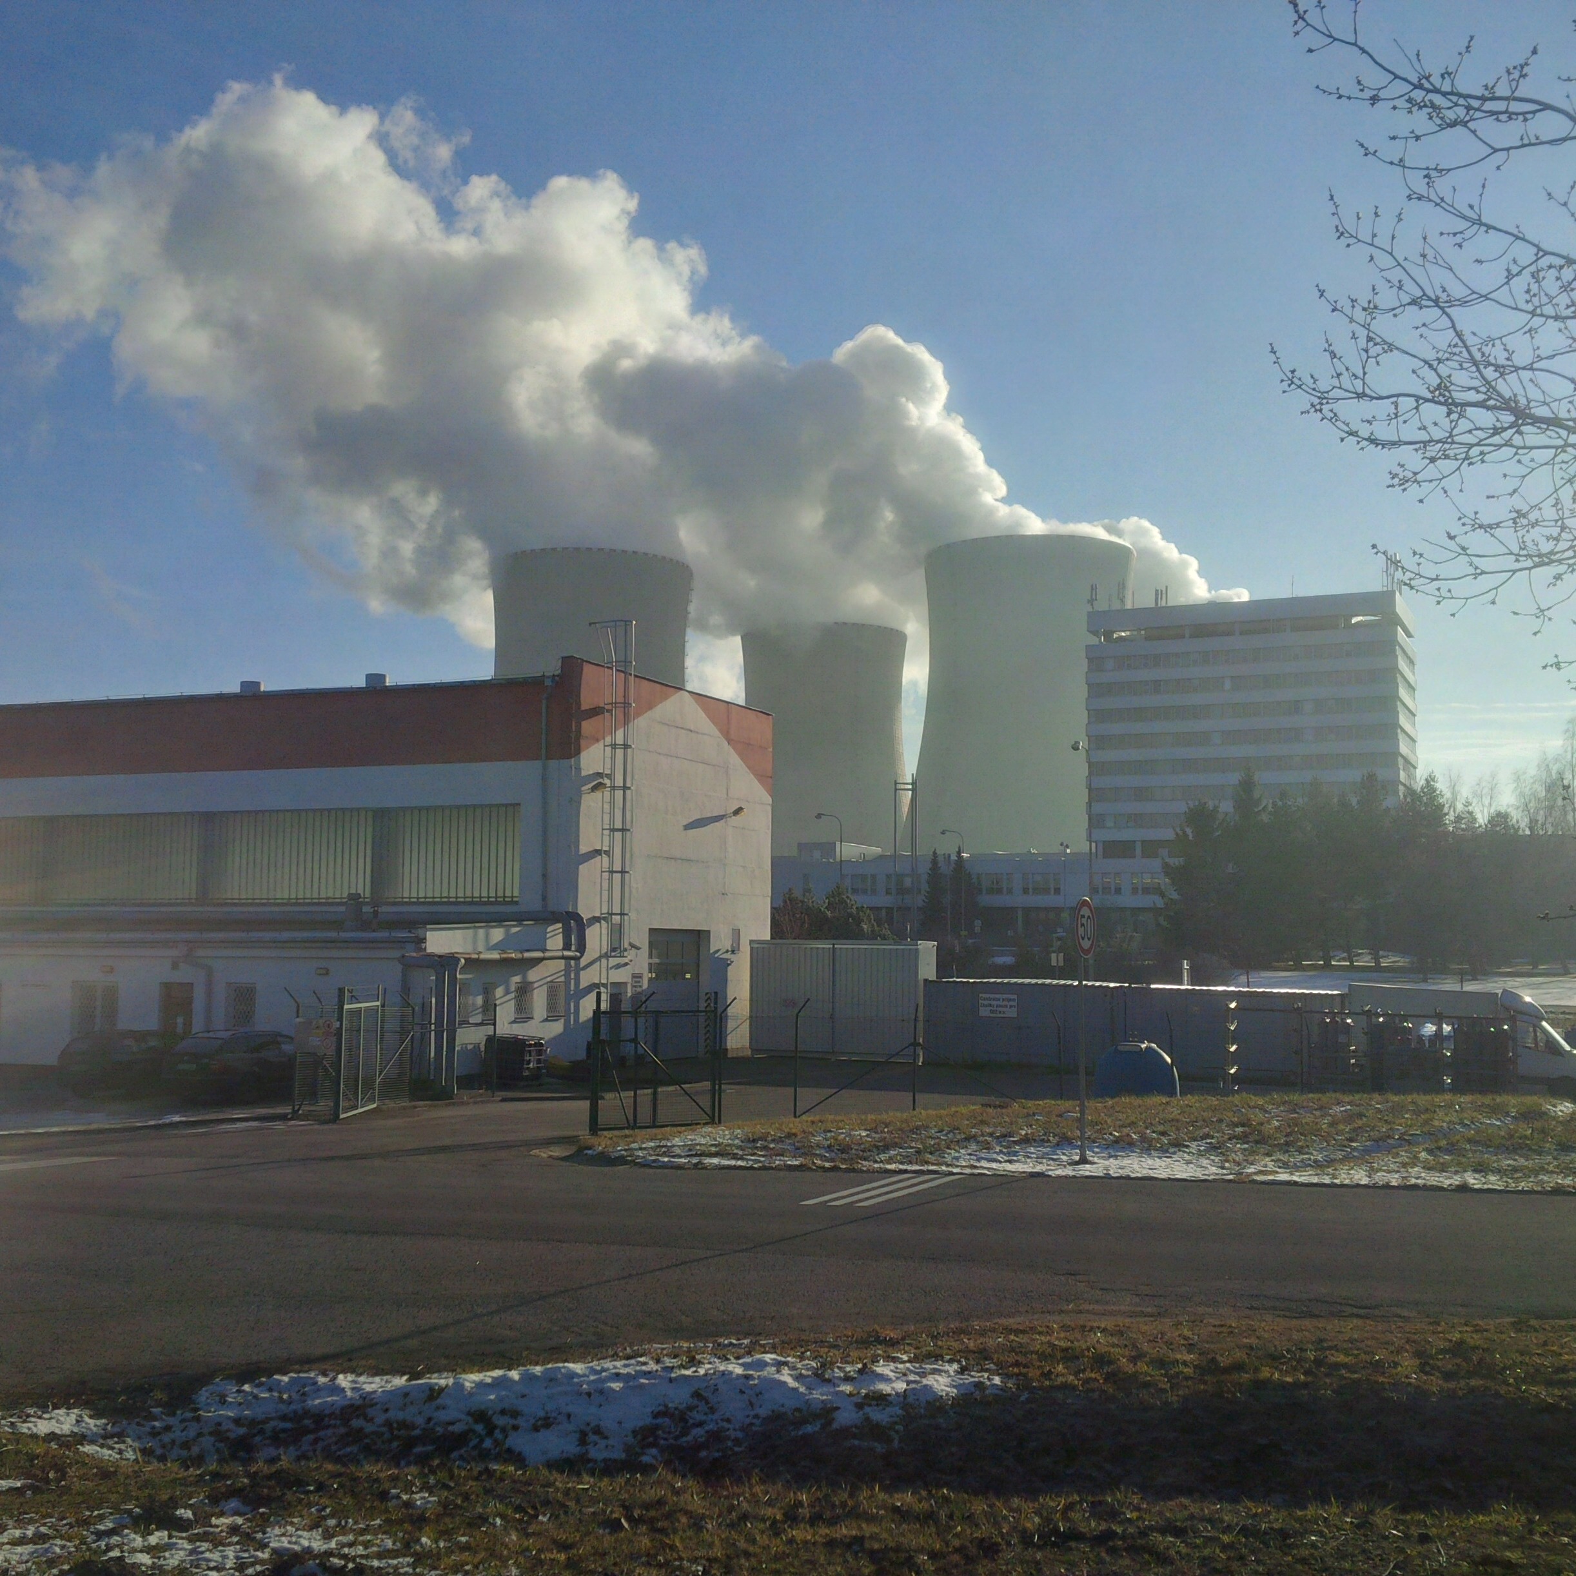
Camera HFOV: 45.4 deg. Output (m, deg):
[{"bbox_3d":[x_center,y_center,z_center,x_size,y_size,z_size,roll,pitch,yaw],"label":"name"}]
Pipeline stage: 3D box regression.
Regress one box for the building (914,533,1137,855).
[{"bbox_3d":[95.003,-14.122,736.425,130.700,154.800,130.700,0,-4,0],"label":"building"}]

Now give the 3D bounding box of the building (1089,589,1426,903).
[{"bbox_3d":[58.079,-0.765,234.525,37.100,42.160,20.000,-2,-5,24],"label":"building"}]

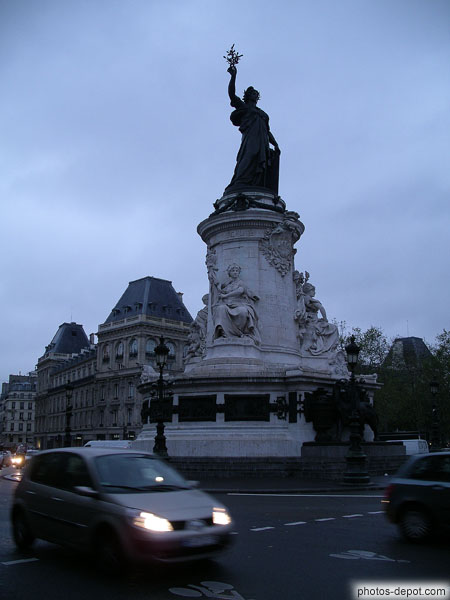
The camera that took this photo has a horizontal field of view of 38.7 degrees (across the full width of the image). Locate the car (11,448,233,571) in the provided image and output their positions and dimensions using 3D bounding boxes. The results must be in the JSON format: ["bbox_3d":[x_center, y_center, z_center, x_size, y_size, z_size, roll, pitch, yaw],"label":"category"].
[{"bbox_3d":[-1.700,3.233,10.209,1.810,1.620,4.260,11,-17,-40],"label":"car"}]

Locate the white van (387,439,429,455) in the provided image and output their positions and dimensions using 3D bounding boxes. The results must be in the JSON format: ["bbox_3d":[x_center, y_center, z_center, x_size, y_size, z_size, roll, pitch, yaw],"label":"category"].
[{"bbox_3d":[12.200,11.263,47.076,5.100,2.150,1.950,-11,-17,40],"label":"white van"}]

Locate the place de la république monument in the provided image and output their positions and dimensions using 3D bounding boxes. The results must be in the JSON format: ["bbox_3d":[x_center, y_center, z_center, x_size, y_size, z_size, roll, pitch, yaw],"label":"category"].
[{"bbox_3d":[1.770,-3.384,37.665,15.500,26.000,16.000,9,-15,-34],"label":"place de la république monument"}]

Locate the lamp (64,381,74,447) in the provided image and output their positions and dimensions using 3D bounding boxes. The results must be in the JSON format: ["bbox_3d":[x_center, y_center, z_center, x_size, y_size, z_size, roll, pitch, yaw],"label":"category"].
[{"bbox_3d":[-10.935,8.716,45.189,0.850,5.900,0.850,0,-13,0],"label":"lamp"}]

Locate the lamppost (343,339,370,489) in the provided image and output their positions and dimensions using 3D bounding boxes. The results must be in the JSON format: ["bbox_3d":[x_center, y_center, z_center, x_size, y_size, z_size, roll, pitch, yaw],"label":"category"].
[{"bbox_3d":[5.156,4.327,25.574,1.150,5.850,1.150,0,-13,0],"label":"lamppost"}]

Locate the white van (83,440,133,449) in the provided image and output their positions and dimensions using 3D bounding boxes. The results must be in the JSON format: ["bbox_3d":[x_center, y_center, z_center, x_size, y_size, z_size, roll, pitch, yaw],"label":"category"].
[{"bbox_3d":[-10.366,13.154,55.465,5.100,2.150,1.950,2,-13,-8],"label":"white van"}]

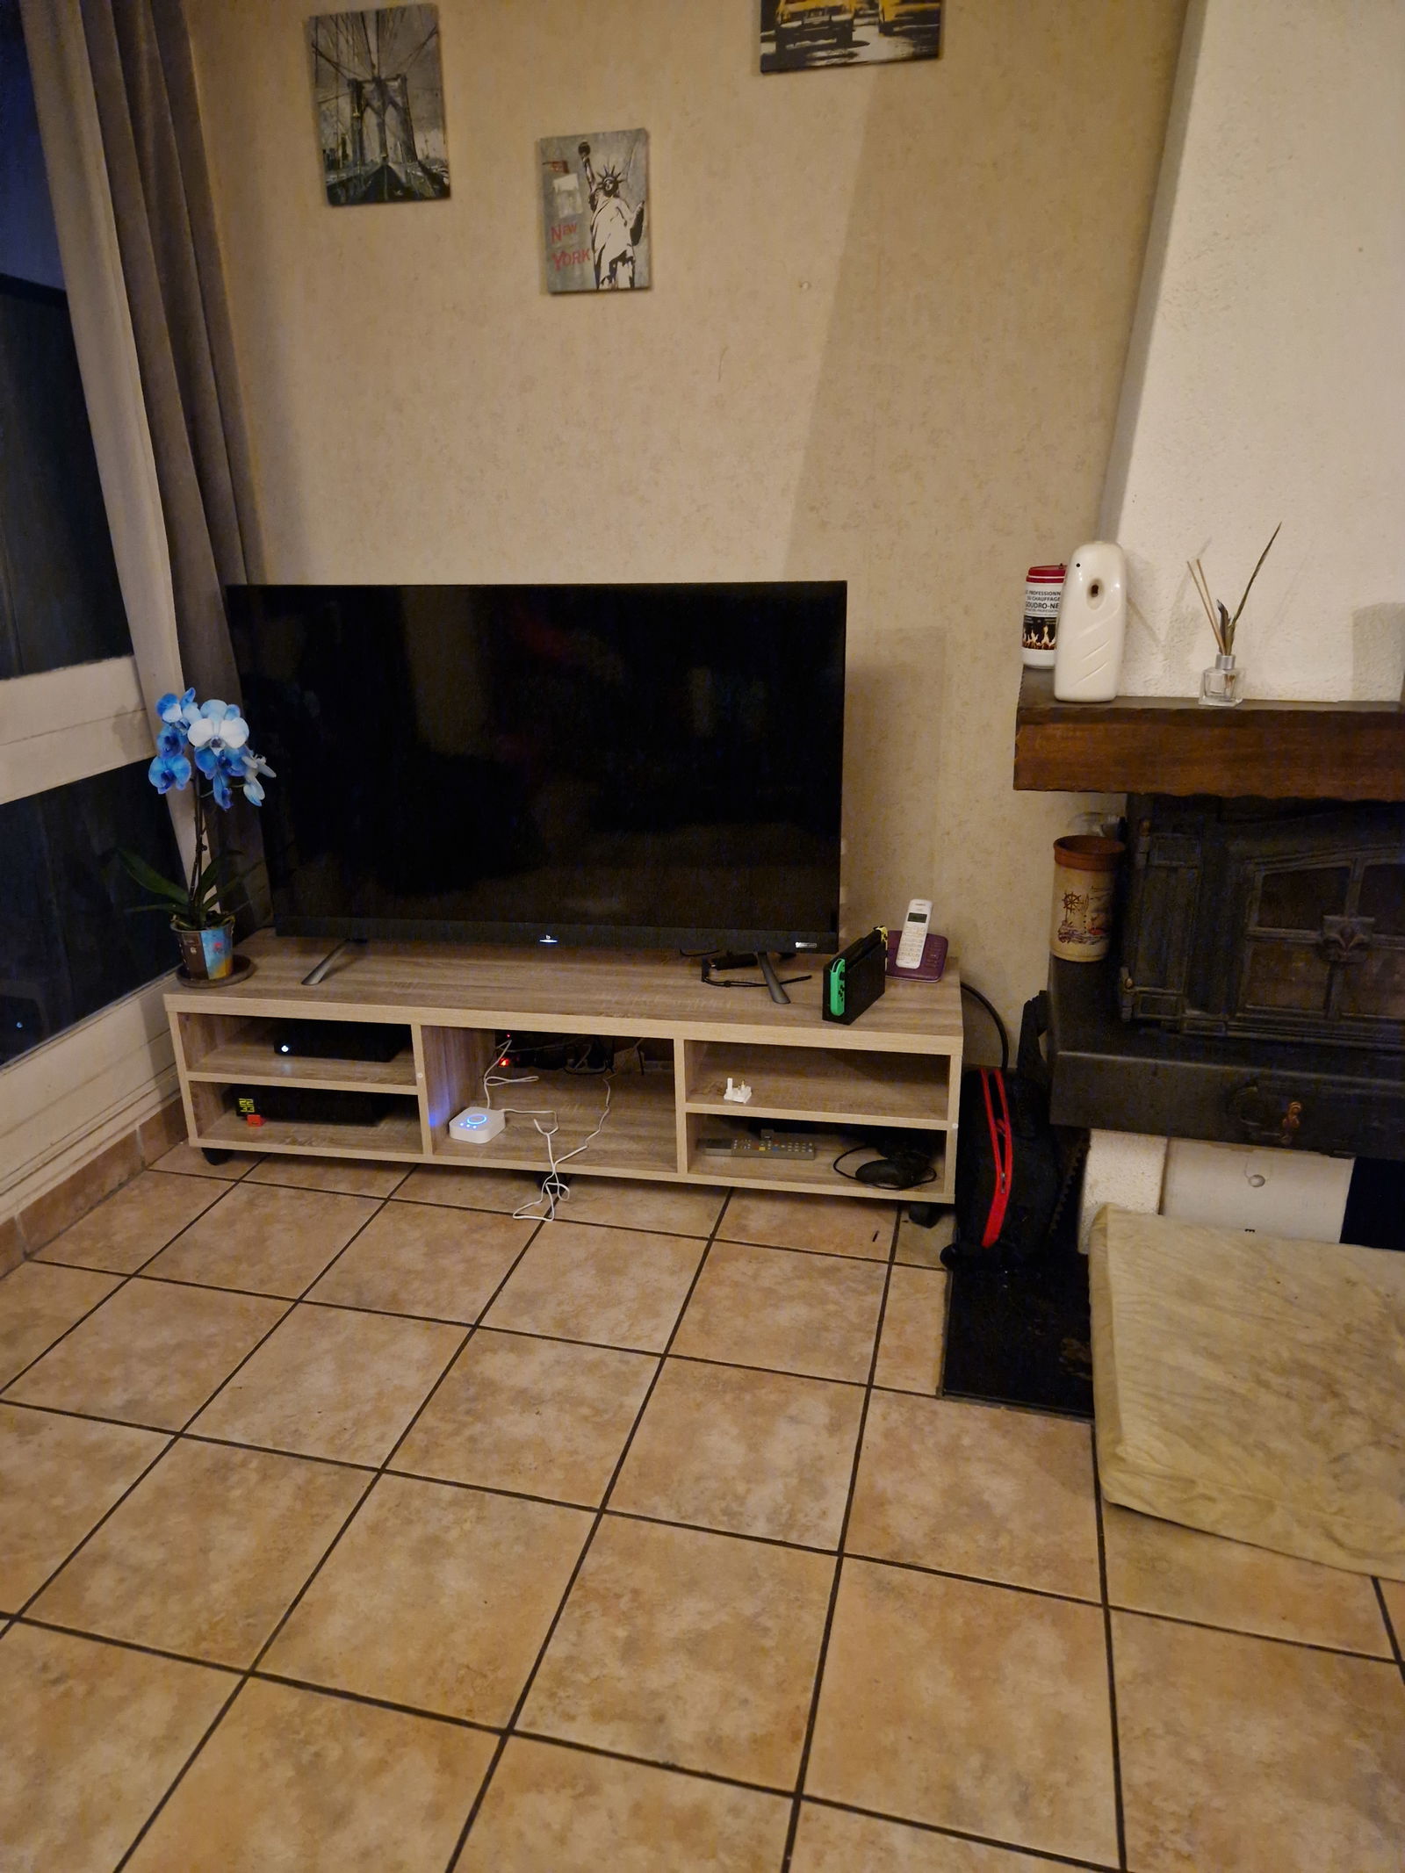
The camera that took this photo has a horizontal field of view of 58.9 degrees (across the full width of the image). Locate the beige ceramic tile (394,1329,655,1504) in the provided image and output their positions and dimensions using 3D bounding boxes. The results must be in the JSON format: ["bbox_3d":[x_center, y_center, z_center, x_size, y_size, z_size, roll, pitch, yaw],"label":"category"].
[{"bbox_3d":[-0.267,0.749,1.957,0.333,0.010,0.333,4,21,13],"label":"beige ceramic tile"}]

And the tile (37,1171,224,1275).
[{"bbox_3d":[-1.127,0.571,2.498,0.220,0.010,0.333,4,21,13],"label":"tile"}]

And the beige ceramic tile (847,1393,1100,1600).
[{"bbox_3d":[0.391,0.786,1.776,0.333,0.010,0.333,4,21,14],"label":"beige ceramic tile"}]

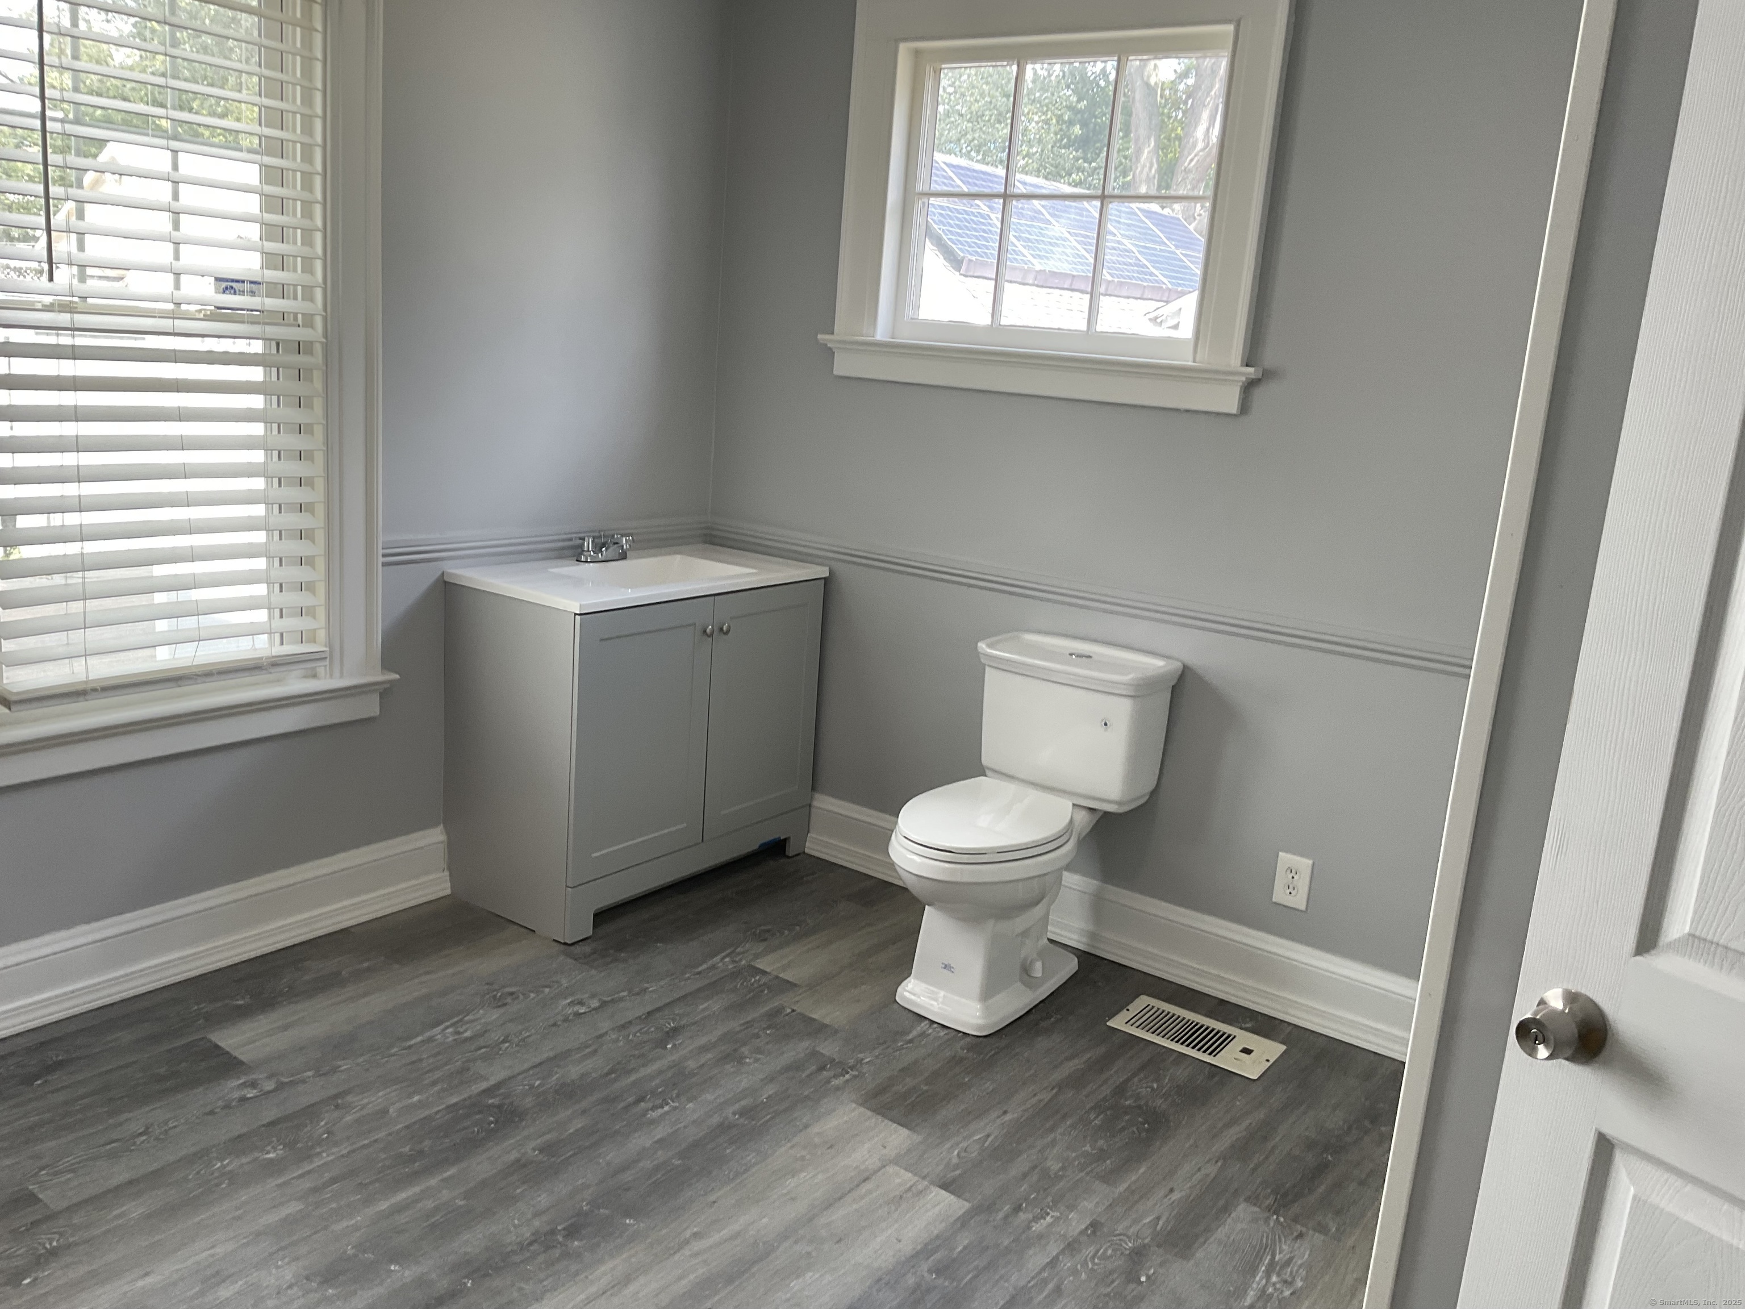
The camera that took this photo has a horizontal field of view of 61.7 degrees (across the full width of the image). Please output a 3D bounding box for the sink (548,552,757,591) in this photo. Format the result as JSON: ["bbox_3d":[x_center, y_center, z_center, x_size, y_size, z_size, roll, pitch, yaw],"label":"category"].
[{"bbox_3d":[-0.571,-0.156,3.836,0.290,0.125,0.485,13,16,35],"label":"sink"}]

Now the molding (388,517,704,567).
[{"bbox_3d":[-0.816,-0.306,3.872,0.022,0.062,1.120,13,16,35],"label":"molding"}]

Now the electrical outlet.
[{"bbox_3d":[0.971,0.524,3.371,0.079,0.122,0.008,13,16,35],"label":"electrical outlet"}]

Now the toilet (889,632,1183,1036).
[{"bbox_3d":[0.318,0.407,3.368,0.435,0.776,0.710,13,16,35],"label":"toilet"}]

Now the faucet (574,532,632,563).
[{"bbox_3d":[-0.696,-0.289,3.920,0.135,0.077,0.195,13,16,35],"label":"faucet"}]

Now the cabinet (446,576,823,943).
[{"bbox_3d":[-0.618,0.196,3.914,0.475,0.810,0.917,13,16,35],"label":"cabinet"}]

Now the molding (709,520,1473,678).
[{"bbox_3d":[0.382,-0.180,3.687,2.190,0.064,0.022,13,16,35],"label":"molding"}]

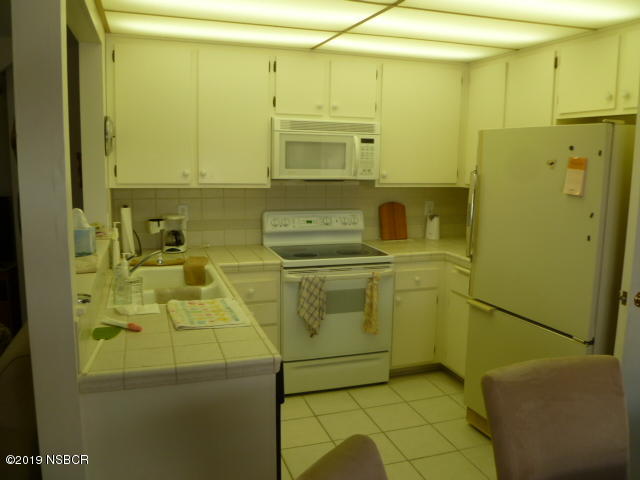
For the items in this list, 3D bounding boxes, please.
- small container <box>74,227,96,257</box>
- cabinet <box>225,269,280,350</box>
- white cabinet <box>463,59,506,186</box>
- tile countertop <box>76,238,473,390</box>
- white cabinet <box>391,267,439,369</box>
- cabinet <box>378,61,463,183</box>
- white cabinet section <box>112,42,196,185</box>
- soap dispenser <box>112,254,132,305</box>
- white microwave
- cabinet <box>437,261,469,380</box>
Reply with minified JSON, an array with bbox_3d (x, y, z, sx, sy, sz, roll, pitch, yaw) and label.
[{"bbox_3d":[-1.111,0.006,2.418,0.115,0.120,0.115,-4,9,-29],"label":"small container"},{"bbox_3d":[-0.515,0.544,3.552,0.370,0.810,0.610,-2,9,-18],"label":"cabinet"},{"bbox_3d":[1.321,-0.821,3.729,0.310,0.890,0.430,-2,9,-18],"label":"white cabinet"},{"bbox_3d":[0.286,0.215,2.939,2.790,0.056,2.220,-2,9,-18],"label":"tile countertop"},{"bbox_3d":[0.579,0.484,3.867,0.393,0.780,0.620,-2,8,-17],"label":"white cabinet"},{"bbox_3d":[0.693,-0.857,3.912,0.700,0.890,0.325,-2,9,-18],"label":"cabinet"},{"bbox_3d":[-1.056,-0.771,3.301,0.488,0.850,0.320,-2,10,-18],"label":"white cabinet section"},{"bbox_3d":[-0.854,0.173,2.230,0.072,0.210,0.072,-2,9,-18],"label":"soap dispenser"},{"bbox_3d":[-0.003,-0.624,3.645,0.758,0.400,0.400,-2,8,-17],"label":"white microwave"},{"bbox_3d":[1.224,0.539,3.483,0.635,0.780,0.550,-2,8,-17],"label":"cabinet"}]

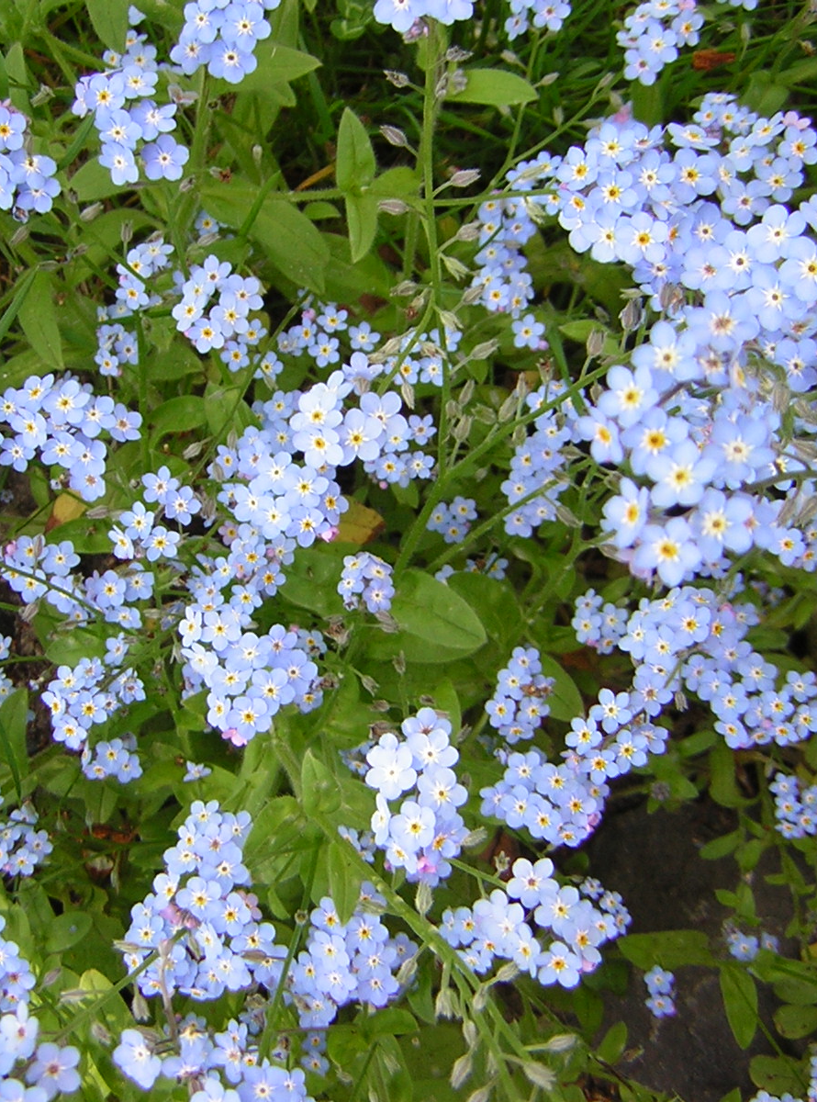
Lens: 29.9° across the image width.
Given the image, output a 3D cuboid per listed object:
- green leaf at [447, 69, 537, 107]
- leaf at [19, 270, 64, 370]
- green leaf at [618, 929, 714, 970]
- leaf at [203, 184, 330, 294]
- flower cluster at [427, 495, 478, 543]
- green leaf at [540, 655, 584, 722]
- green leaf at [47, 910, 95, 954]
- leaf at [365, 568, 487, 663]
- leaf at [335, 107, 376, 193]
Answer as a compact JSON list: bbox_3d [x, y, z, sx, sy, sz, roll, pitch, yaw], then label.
[{"bbox_3d":[0.028,-0.154,0.510,0.031,0.006,0.013,-2,80,1],"label":"green leaf"},{"bbox_3d":[-0.119,-0.077,0.510,0.013,0.007,0.036,-11,77,-10],"label":"leaf"},{"bbox_3d":[0.090,0.138,0.530,0.034,0.007,0.012,10,66,10],"label":"green leaf"},{"bbox_3d":[-0.045,-0.098,0.480,0.052,0.009,0.020,42,74,15],"label":"leaf"},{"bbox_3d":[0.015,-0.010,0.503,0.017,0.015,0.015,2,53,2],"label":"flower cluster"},{"bbox_3d":[0.048,0.045,0.500,0.015,0.006,0.028,-40,72,-12],"label":"green leaf"},{"bbox_3d":[-0.115,0.130,0.520,0.020,0.004,0.011,-38,74,-21],"label":"green leaf"},{"bbox_3d":[0.007,0.022,0.485,0.041,0.008,0.026,21,72,8],"label":"leaf"},{"bbox_3d":[-0.015,-0.113,0.430,0.012,0.004,0.028,-6,73,-2],"label":"leaf"}]

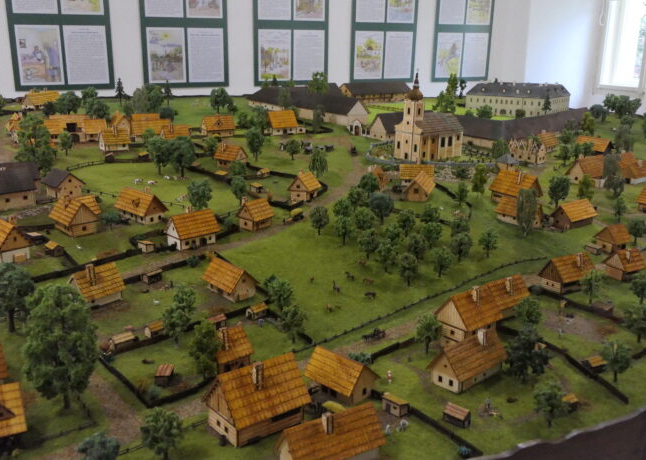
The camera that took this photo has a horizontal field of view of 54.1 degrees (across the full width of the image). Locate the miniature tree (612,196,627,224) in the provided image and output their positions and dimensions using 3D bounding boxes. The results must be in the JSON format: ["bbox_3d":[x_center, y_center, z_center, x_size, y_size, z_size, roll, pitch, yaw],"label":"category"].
[{"bbox_3d":[0.963,-0.065,2.054,0.045,0.086,0.045,1,17,0],"label":"miniature tree"}]

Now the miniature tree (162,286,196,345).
[{"bbox_3d":[-0.295,0.177,1.281,0.068,0.121,0.064,-3,18,-14],"label":"miniature tree"}]

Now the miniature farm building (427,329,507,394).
[{"bbox_3d":[0.258,0.222,1.113,0.139,0.078,0.066,-14,23,-39],"label":"miniature farm building"}]

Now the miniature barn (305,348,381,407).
[{"bbox_3d":[0.029,0.223,1.002,0.095,0.052,0.073,16,23,39],"label":"miniature barn"}]

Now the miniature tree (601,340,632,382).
[{"bbox_3d":[0.476,0.214,1.023,0.051,0.073,0.051,1,19,0],"label":"miniature tree"}]

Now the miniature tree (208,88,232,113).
[{"bbox_3d":[-0.612,-0.758,3.731,0.121,0.140,0.115,-2,18,-9],"label":"miniature tree"}]

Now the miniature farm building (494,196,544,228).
[{"bbox_3d":[0.554,-0.051,1.785,0.118,0.062,0.056,17,24,41],"label":"miniature farm building"}]

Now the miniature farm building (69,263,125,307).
[{"bbox_3d":[-0.540,0.118,1.506,0.095,0.089,0.105,-14,23,-39],"label":"miniature farm building"}]

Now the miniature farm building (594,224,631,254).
[{"bbox_3d":[0.888,0.020,1.932,0.072,0.073,0.073,-7,19,-24],"label":"miniature farm building"}]

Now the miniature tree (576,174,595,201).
[{"bbox_3d":[0.957,-0.151,2.306,0.066,0.098,0.066,1,17,0],"label":"miniature tree"}]

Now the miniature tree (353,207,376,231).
[{"bbox_3d":[0.123,-0.025,1.874,0.071,0.086,0.071,1,17,0],"label":"miniature tree"}]

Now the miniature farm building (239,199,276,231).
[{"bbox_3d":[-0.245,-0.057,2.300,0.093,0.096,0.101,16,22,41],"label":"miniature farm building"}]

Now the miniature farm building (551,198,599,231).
[{"bbox_3d":[0.806,-0.053,2.030,0.144,0.071,0.075,-12,22,-35],"label":"miniature farm building"}]

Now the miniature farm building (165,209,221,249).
[{"bbox_3d":[-0.391,-0.015,1.889,0.139,0.119,0.092,-14,23,-40],"label":"miniature farm building"}]

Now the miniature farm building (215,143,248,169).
[{"bbox_3d":[-0.409,-0.332,2.807,0.118,0.089,0.099,10,19,28],"label":"miniature farm building"}]

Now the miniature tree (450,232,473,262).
[{"bbox_3d":[0.390,0.051,1.766,0.060,0.084,0.057,5,18,12],"label":"miniature tree"}]

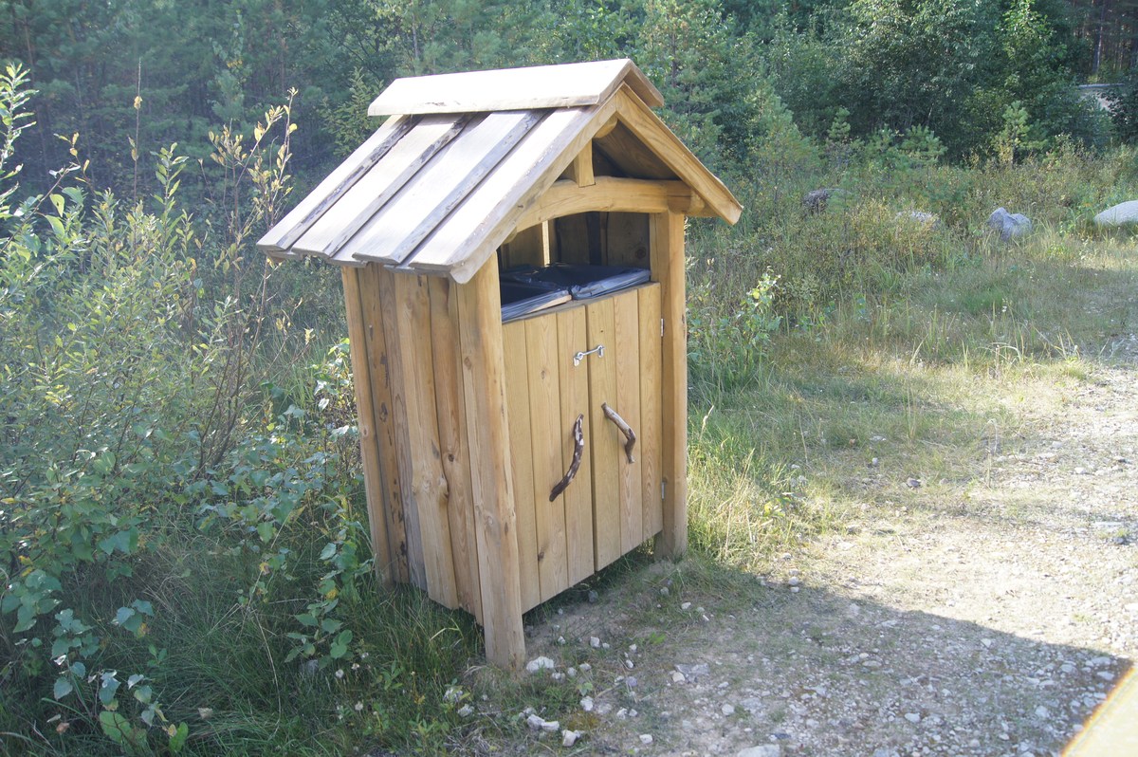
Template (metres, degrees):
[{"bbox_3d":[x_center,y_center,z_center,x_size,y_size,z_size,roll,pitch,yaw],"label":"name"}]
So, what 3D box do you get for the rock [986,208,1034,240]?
[{"bbox_3d":[5.166,-1.796,10.000,0.500,0.400,0.450,6,19,26],"label":"rock"}]

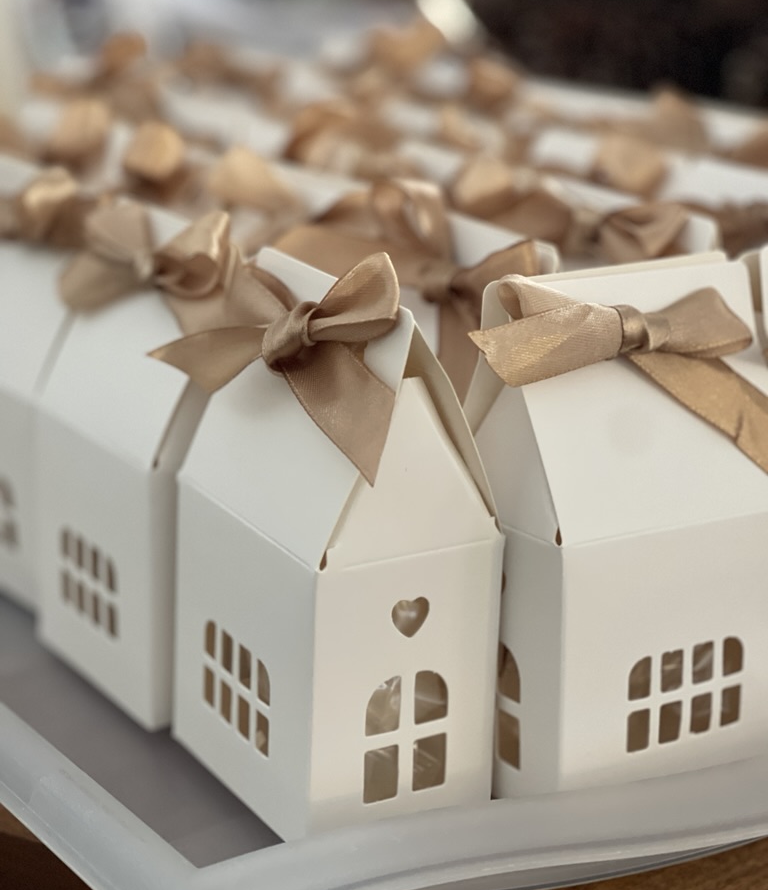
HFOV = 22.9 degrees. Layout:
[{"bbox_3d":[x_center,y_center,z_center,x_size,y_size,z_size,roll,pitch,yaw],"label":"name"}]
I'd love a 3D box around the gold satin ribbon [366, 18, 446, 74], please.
[{"bbox_3d":[0.017,-0.301,1.432,0.035,0.041,0.072,-8,19,-30],"label":"gold satin ribbon"}]

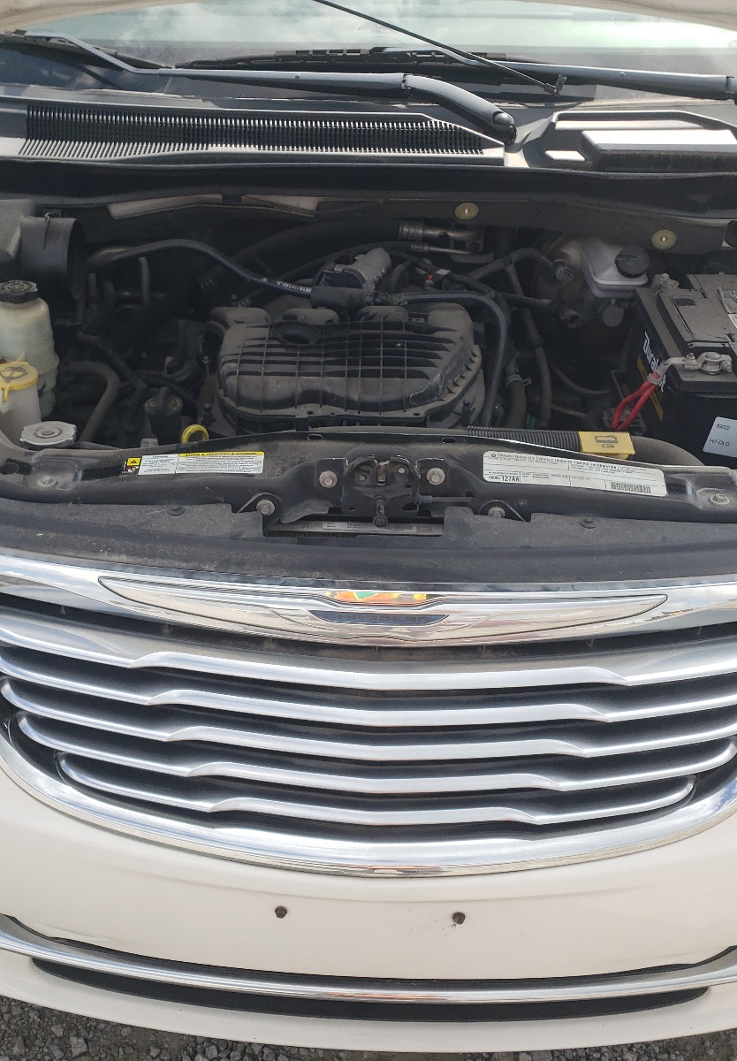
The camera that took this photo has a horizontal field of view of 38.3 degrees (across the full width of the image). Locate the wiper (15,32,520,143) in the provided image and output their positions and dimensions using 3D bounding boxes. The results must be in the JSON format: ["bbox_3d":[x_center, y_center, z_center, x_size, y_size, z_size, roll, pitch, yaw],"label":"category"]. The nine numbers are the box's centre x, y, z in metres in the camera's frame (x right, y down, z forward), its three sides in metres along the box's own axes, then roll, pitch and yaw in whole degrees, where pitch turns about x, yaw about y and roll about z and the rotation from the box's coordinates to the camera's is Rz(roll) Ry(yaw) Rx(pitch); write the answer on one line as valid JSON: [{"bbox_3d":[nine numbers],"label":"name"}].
[{"bbox_3d":[-0.162,-0.688,1.600,0.820,0.075,0.110,15,41,11],"label":"wiper"}]

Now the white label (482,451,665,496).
[{"bbox_3d":[0.208,-0.057,1.069,0.184,0.004,0.046,5,44,-1],"label":"white label"}]

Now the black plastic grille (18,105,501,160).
[{"bbox_3d":[-0.156,-0.570,1.498,0.660,0.050,0.130,3,35,4],"label":"black plastic grille"}]

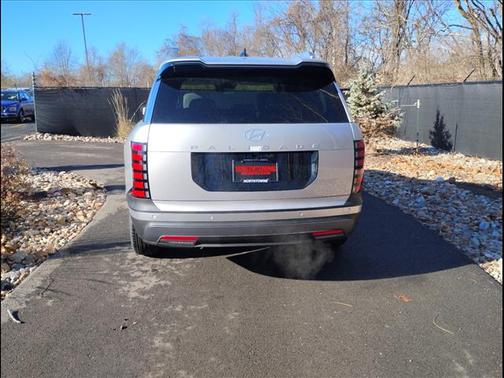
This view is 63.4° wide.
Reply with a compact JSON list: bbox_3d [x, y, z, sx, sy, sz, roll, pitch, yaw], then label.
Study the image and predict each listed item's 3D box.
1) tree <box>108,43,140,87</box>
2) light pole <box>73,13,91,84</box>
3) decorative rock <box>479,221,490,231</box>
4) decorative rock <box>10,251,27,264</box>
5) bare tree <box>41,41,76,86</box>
[{"bbox_3d":[-15.000,-13.800,48.000,3.900,6.500,3.800,0,14,0],"label":"tree"},{"bbox_3d":[-16.200,-12.800,40.000,1.800,8.400,0.400,0,14,0],"label":"light pole"},{"bbox_3d":[2.330,0.367,4.100,0.120,0.090,0.110,0,14,0],"label":"decorative rock"},{"bbox_3d":[-1.960,0.570,3.420,0.130,0.100,0.120,0,14,0],"label":"decorative rock"},{"bbox_3d":[-22.800,-13.900,48.000,4.300,6.700,4.100,0,14,0],"label":"bare tree"}]

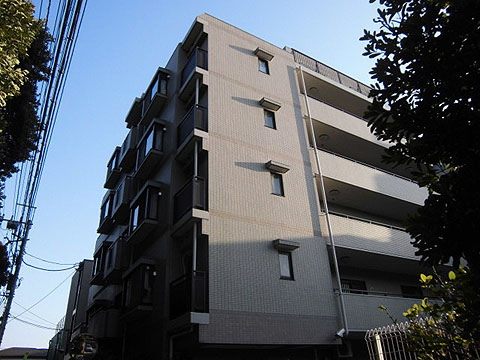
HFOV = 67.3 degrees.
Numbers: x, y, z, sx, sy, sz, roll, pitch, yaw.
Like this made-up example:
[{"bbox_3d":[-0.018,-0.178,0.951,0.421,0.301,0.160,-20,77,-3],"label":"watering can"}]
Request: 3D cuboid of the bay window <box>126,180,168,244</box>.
[{"bbox_3d":[-3.470,1.248,13.012,0.488,1.416,2.201,14,-33,-27],"label":"bay window"}]

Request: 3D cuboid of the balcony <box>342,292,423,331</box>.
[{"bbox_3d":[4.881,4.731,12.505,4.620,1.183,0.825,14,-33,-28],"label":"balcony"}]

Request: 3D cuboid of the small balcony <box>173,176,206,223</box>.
[{"bbox_3d":[-1.476,0.725,10.840,0.550,1.018,1.540,14,-33,-28],"label":"small balcony"}]

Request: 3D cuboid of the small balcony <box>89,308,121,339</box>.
[{"bbox_3d":[-5.192,5.798,13.977,0.632,1.018,2.613,14,-33,-28],"label":"small balcony"}]

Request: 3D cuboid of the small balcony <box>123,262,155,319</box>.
[{"bbox_3d":[-3.360,3.655,11.700,0.495,1.485,2.090,14,-33,-28],"label":"small balcony"}]

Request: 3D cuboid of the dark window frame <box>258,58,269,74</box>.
[{"bbox_3d":[0.979,-4.622,14.756,0.510,0.831,0.096,14,-33,-28],"label":"dark window frame"}]

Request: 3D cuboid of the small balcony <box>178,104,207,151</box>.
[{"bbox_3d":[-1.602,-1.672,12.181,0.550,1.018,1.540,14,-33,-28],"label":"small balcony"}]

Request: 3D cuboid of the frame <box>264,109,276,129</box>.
[{"bbox_3d":[1.105,-2.225,13.414,0.510,0.831,0.096,14,-33,-28],"label":"frame"}]

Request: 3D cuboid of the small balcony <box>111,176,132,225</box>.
[{"bbox_3d":[-5.081,0.891,16.105,0.632,1.321,1.818,14,-33,-27],"label":"small balcony"}]

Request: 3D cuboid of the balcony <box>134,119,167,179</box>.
[{"bbox_3d":[-3.588,-1.142,14.321,0.488,1.416,2.201,14,-33,-27],"label":"balcony"}]

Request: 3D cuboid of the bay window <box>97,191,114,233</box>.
[{"bbox_3d":[-6.927,1.797,19.138,0.555,1.464,2.297,14,-33,-27],"label":"bay window"}]

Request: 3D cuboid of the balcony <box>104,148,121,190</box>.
[{"bbox_3d":[-7.052,-0.663,20.411,0.495,1.512,2.172,14,-33,-28],"label":"balcony"}]

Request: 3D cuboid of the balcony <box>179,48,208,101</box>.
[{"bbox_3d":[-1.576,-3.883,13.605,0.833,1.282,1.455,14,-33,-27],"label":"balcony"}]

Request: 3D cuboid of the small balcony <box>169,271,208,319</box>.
[{"bbox_3d":[-1.351,3.123,9.498,0.550,1.018,1.540,14,-33,-28],"label":"small balcony"}]

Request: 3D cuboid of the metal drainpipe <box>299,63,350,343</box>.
[{"bbox_3d":[2.999,-0.169,13.390,0.100,10.977,0.100,14,-33,-27],"label":"metal drainpipe"}]

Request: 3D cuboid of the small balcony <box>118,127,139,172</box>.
[{"bbox_3d":[-5.199,-1.507,17.418,0.632,1.282,1.818,14,-33,-27],"label":"small balcony"}]

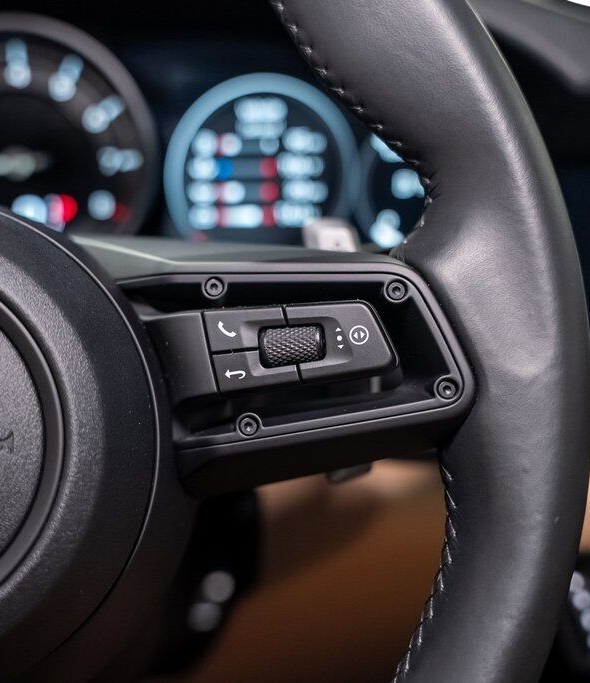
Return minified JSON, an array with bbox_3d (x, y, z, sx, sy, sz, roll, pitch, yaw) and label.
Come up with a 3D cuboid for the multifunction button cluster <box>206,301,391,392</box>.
[{"bbox_3d":[0.001,0.001,0.264,0.049,0.021,0.012,-7,-2,-4],"label":"multifunction button cluster"}]

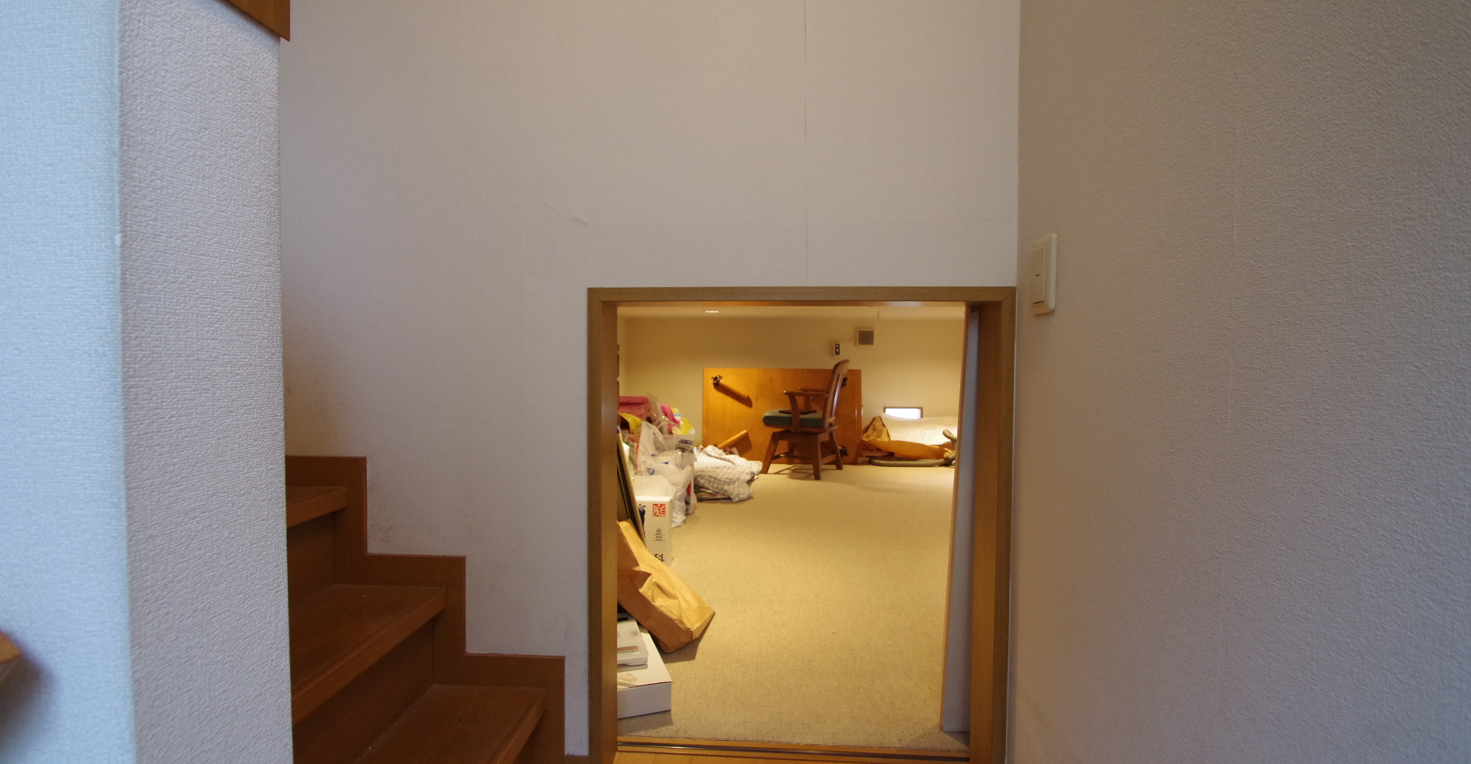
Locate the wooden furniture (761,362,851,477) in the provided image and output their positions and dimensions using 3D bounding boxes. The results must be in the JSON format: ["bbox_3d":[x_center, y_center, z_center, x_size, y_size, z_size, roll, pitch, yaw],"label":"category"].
[{"bbox_3d":[0.535,0.255,4.588,0.575,0.842,0.540,1,2,24],"label":"wooden furniture"}]

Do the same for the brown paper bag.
[{"bbox_3d":[-0.255,0.606,1.859,0.115,0.385,0.155,-44,-12,9],"label":"brown paper bag"}]

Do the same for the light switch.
[{"bbox_3d":[0.500,-0.172,0.998,0.011,0.120,0.070,1,2,4],"label":"light switch"}]

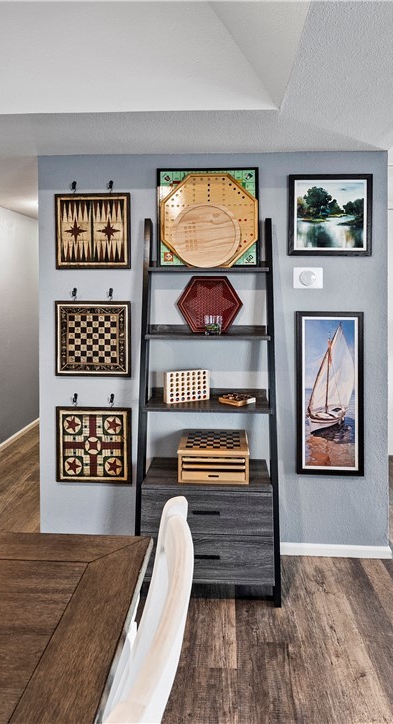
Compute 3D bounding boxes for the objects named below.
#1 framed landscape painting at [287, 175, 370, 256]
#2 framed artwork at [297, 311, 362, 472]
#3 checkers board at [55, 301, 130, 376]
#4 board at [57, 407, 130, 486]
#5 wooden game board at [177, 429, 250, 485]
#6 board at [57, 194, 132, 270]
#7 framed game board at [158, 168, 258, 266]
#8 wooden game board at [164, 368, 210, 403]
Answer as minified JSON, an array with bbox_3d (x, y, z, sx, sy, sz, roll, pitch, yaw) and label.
[{"bbox_3d":[0.697,-0.762,2.195,0.430,0.412,0.030,0,0,3],"label":"framed landscape painting"},{"bbox_3d":[0.698,0.165,2.195,0.342,0.840,0.030,0,0,3],"label":"framed artwork"},{"bbox_3d":[-0.552,-0.122,2.262,0.403,0.403,0.022,0,0,3],"label":"checkers board"},{"bbox_3d":[-0.547,0.448,2.262,0.404,0.404,0.022,0,0,3],"label":"board"},{"bbox_3d":[0.087,0.467,2.105,0.335,0.158,0.295,0,8,3],"label":"wooden game board"},{"bbox_3d":[-0.553,-0.700,2.262,0.402,0.402,0.022,0,0,3],"label":"board"},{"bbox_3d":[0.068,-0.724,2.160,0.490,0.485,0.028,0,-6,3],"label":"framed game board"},{"bbox_3d":[-0.046,0.127,2.150,0.233,0.153,0.042,-1,3,-26],"label":"wooden game board"}]

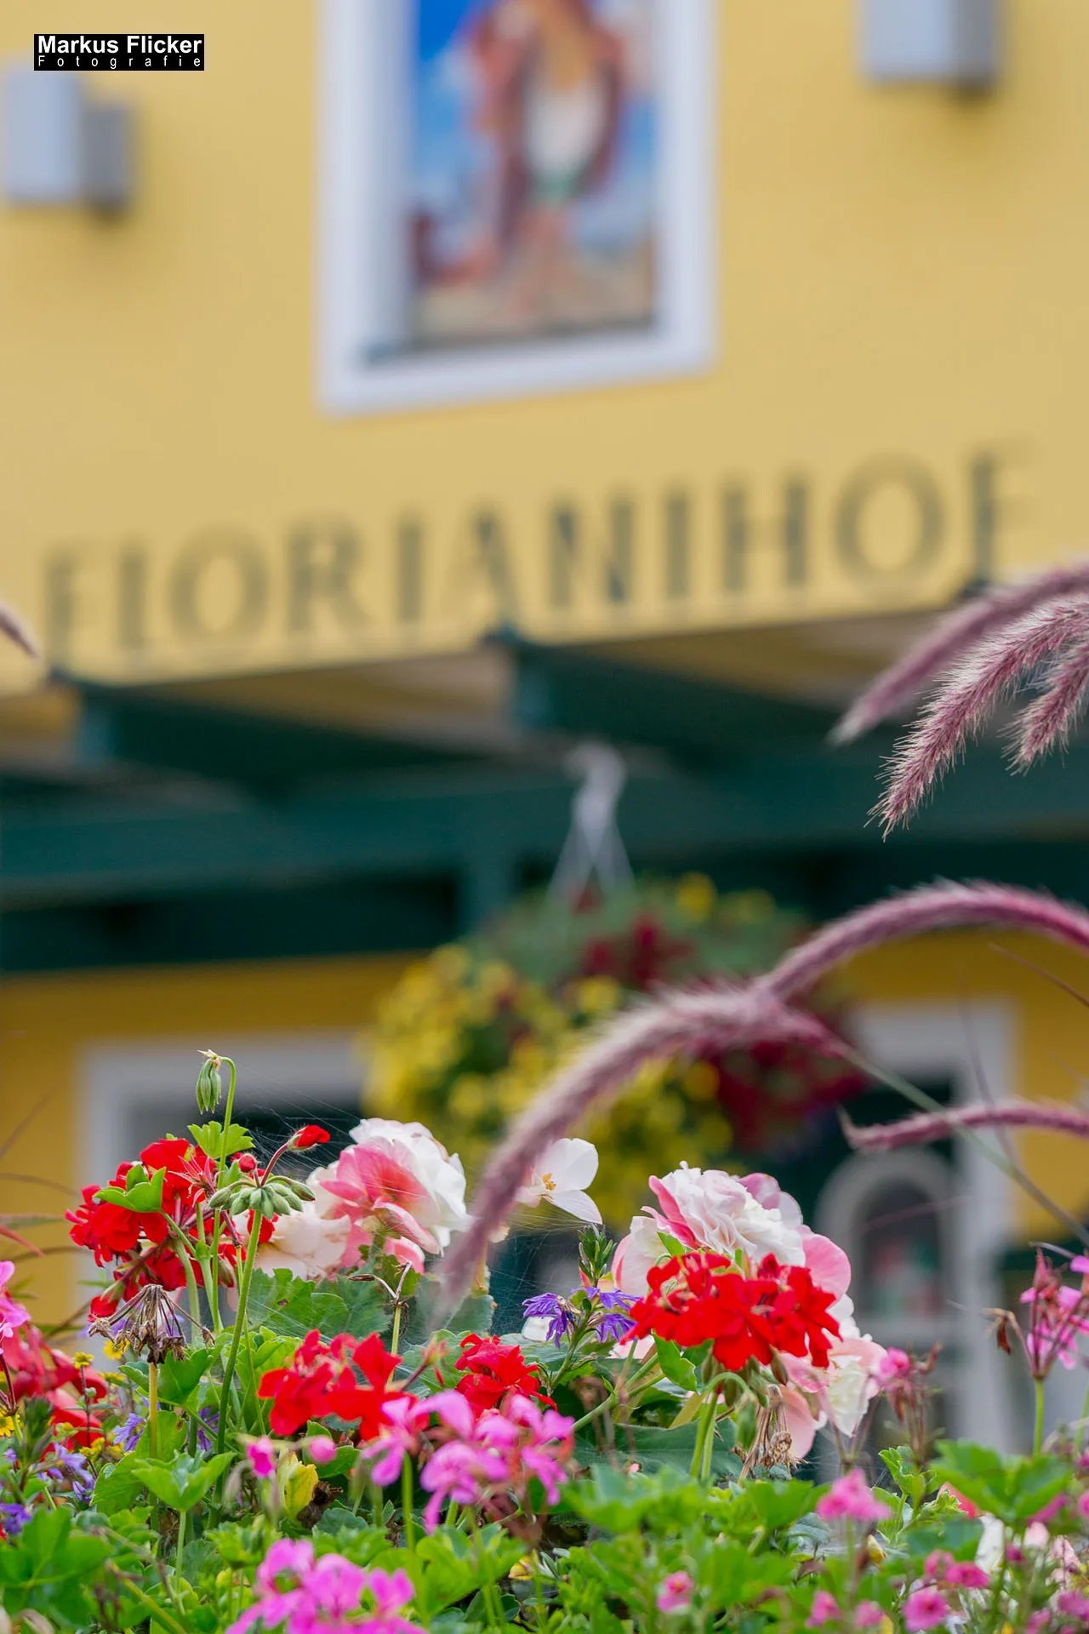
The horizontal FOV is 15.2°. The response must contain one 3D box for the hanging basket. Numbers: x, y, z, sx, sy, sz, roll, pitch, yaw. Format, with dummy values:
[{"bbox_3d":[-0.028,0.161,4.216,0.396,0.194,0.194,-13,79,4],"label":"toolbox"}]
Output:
[{"bbox_3d":[0.122,0.407,7.100,0.840,0.570,0.800,-1,-6,0],"label":"hanging basket"}]

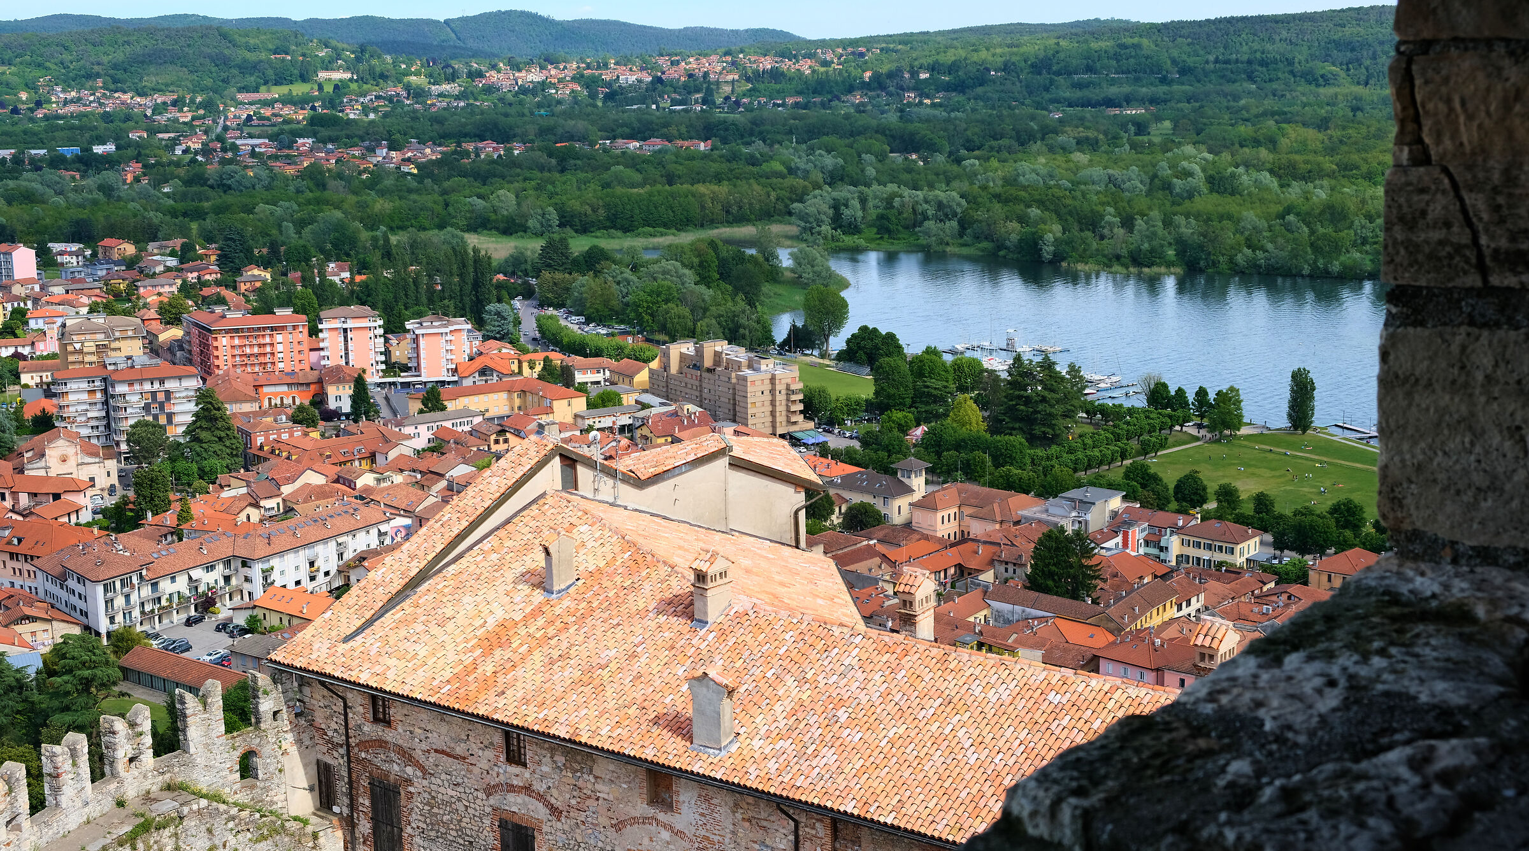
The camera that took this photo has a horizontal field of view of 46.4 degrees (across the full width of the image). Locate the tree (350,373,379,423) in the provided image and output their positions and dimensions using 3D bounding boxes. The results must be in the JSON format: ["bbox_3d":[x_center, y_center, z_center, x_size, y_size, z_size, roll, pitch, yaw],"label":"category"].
[{"bbox_3d":[-117.521,-8.318,521.009,8.200,15.200,8.000,-4,12,-13],"label":"tree"}]

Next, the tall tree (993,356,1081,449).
[{"bbox_3d":[78.418,-8.337,513.368,24.000,25.500,21.000,1,12,9],"label":"tall tree"}]

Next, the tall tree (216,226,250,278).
[{"bbox_3d":[-262.914,-86.403,880.140,16.000,24.300,15.500,-4,12,-16],"label":"tall tree"}]

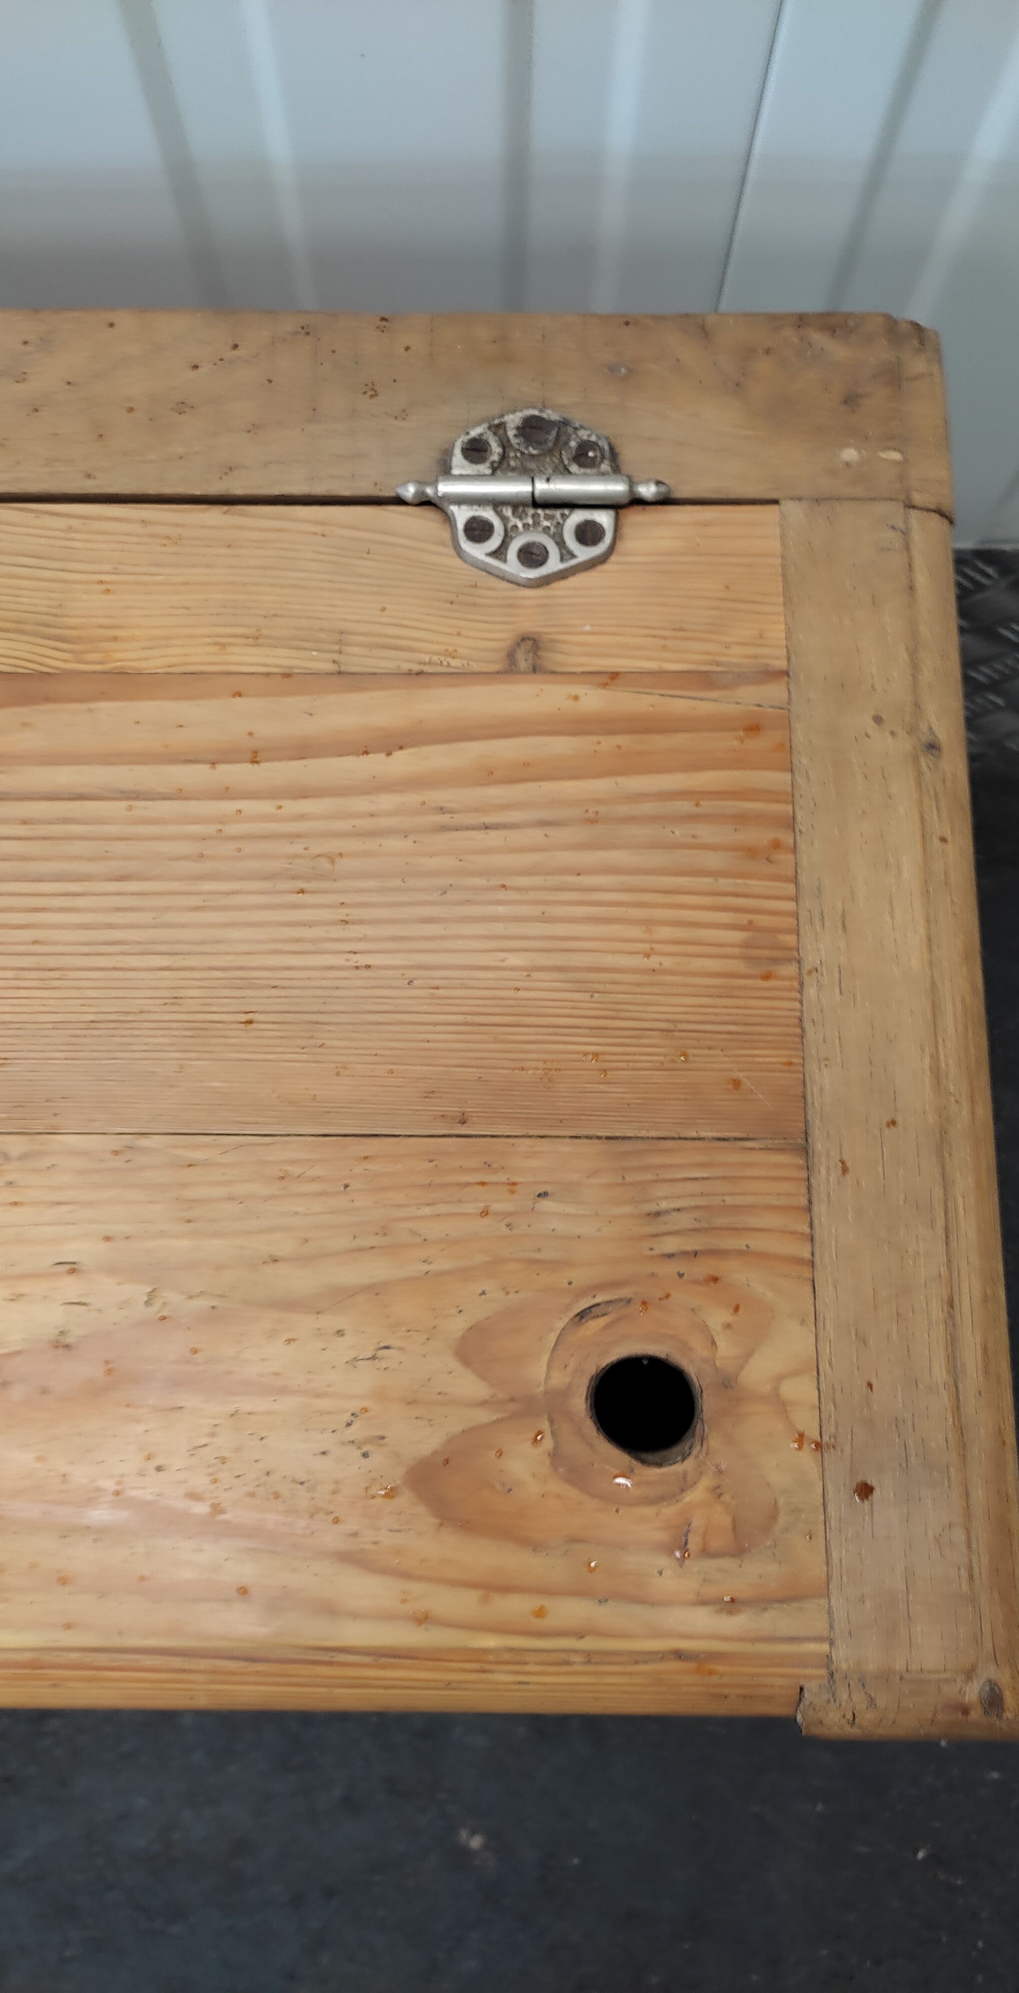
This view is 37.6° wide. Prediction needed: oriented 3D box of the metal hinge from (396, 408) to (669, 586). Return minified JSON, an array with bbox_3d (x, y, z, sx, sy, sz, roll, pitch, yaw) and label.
[{"bbox_3d":[0.006,-0.134,0.395,0.072,0.009,0.051,0,78,0],"label":"metal hinge"}]

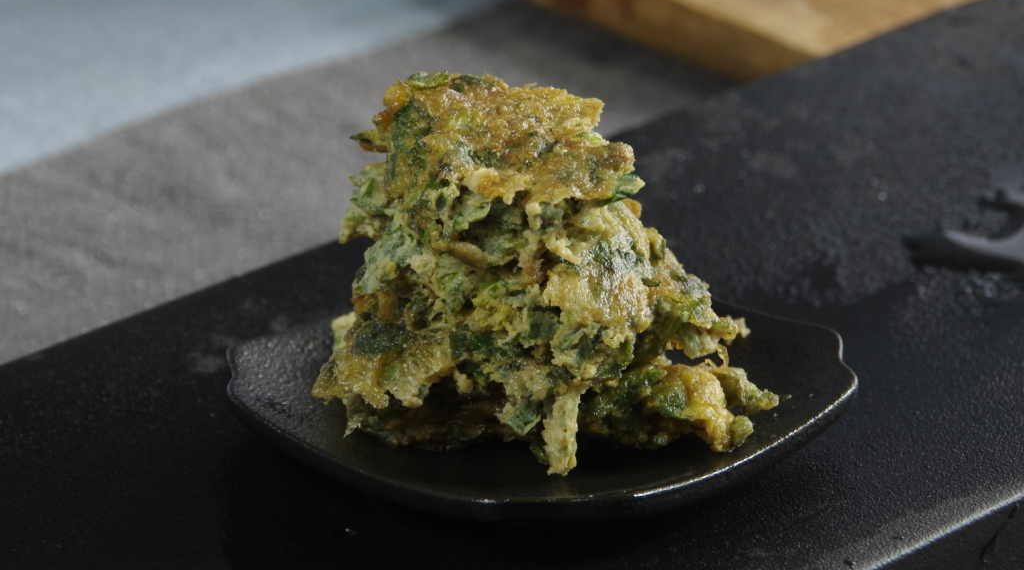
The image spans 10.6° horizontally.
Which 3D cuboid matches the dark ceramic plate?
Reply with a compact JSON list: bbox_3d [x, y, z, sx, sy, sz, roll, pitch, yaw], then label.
[{"bbox_3d":[0.007,0.029,1.367,0.136,0.021,0.136,19,30,37],"label":"dark ceramic plate"}]

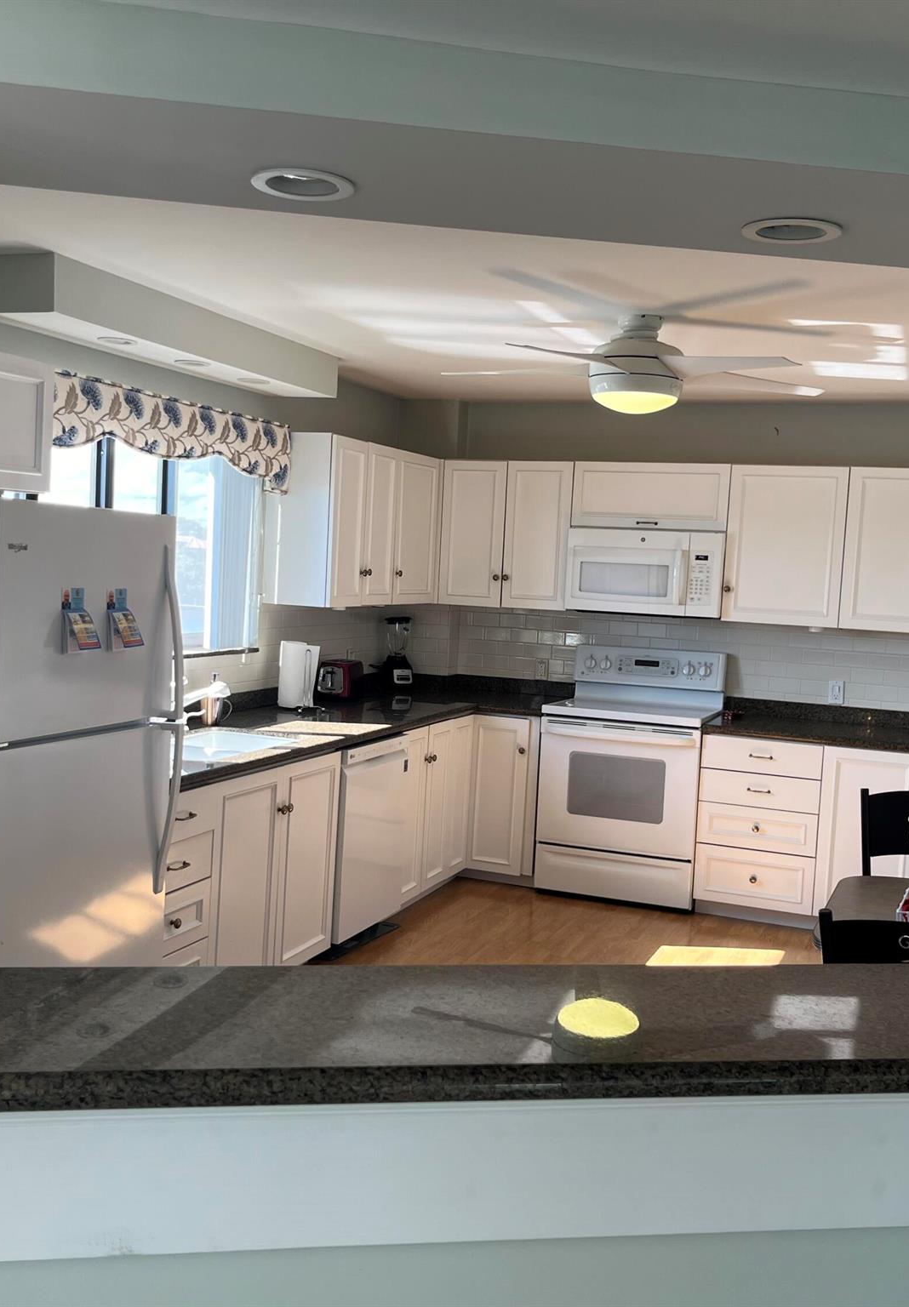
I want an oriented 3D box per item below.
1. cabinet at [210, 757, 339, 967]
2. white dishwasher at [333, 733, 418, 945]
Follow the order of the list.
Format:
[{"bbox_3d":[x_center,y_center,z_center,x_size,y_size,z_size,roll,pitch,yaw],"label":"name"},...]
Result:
[{"bbox_3d":[-0.907,0.785,4.787,0.600,0.846,0.910,4,4,21],"label":"cabinet"},{"bbox_3d":[-0.614,0.743,5.490,0.621,0.836,0.598,4,4,21],"label":"white dishwasher"}]

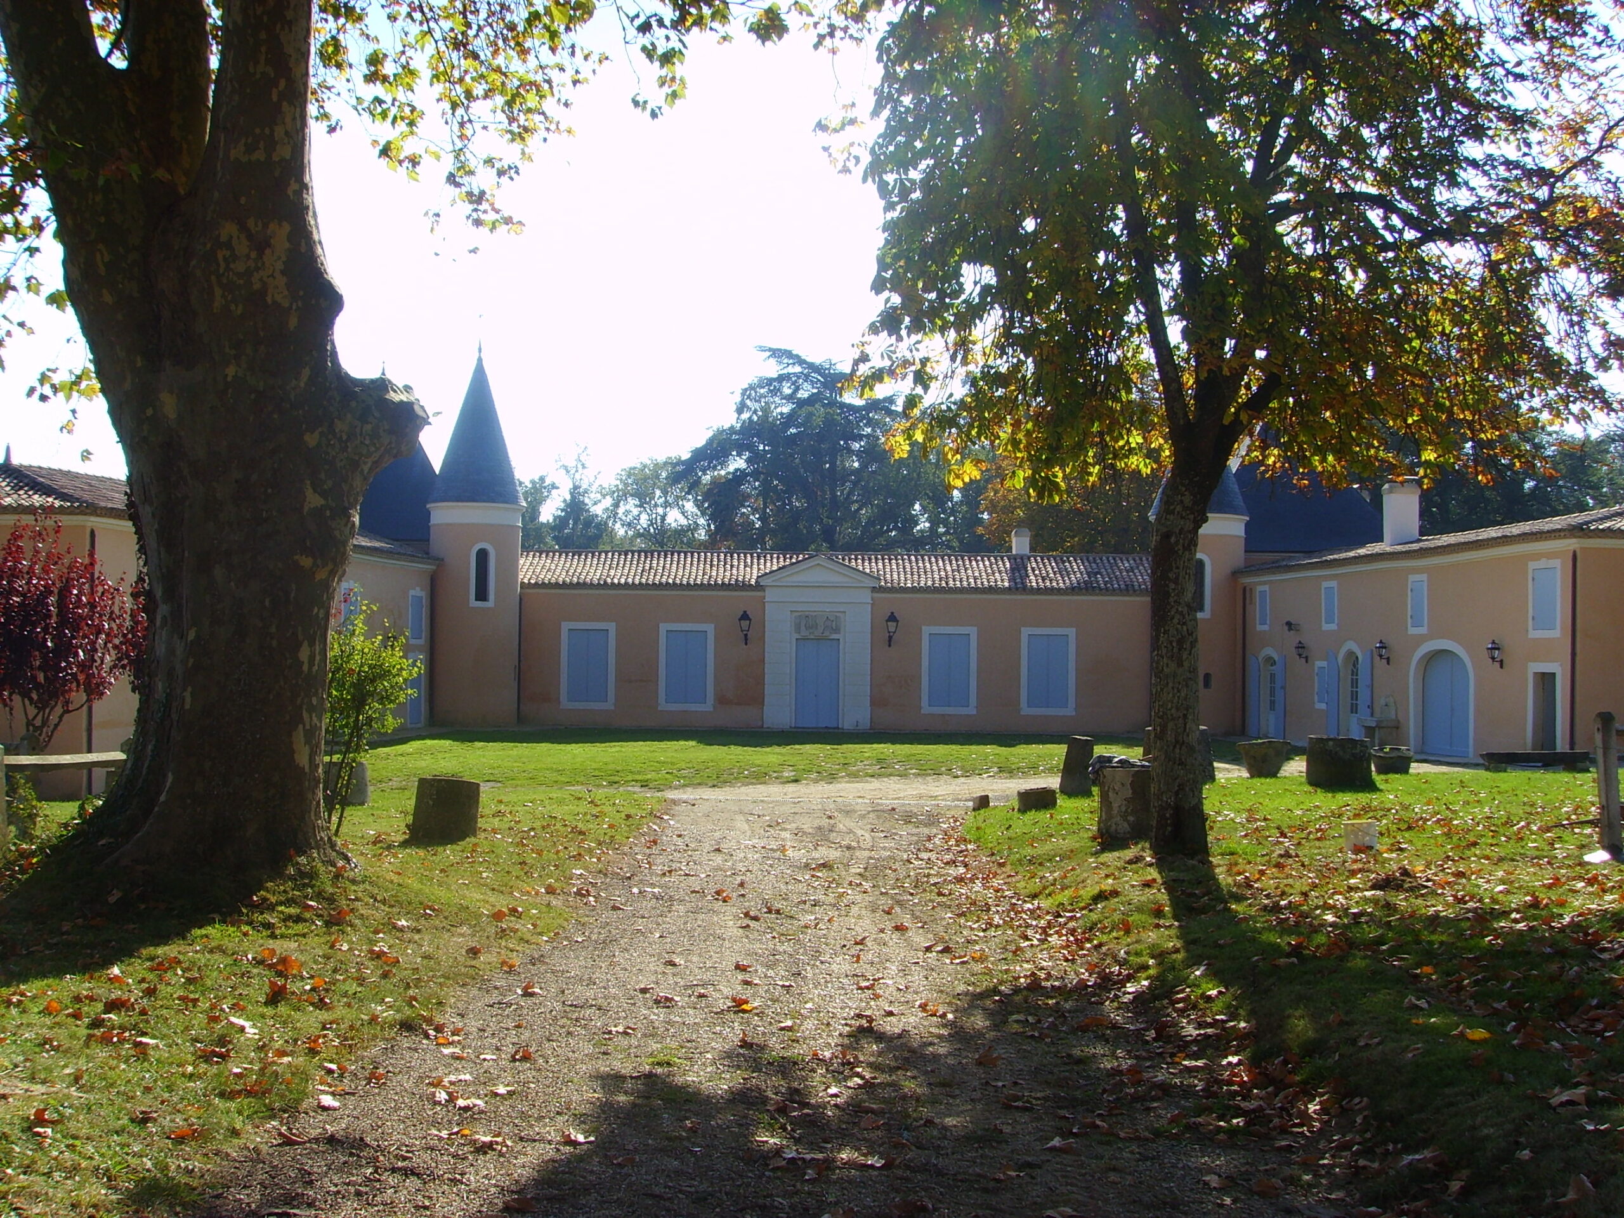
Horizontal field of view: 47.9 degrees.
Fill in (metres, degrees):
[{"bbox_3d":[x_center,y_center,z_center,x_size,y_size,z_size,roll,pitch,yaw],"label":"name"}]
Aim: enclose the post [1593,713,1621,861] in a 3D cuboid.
[{"bbox_3d":[6.532,1.467,15.000,0.130,1.230,0.130,-3,-1,-2],"label":"post"}]

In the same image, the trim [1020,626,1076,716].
[{"bbox_3d":[6.707,1.763,52.004,1.561,2.476,0.150,1,-1,0],"label":"trim"}]

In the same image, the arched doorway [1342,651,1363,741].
[{"bbox_3d":[14.121,2.183,47.312,0.300,2.400,1.450,1,-1,-6],"label":"arched doorway"}]

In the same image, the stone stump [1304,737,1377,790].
[{"bbox_3d":[7.474,2.155,25.936,0.938,0.701,0.938,0,-2,16],"label":"stone stump"}]

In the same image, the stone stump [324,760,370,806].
[{"bbox_3d":[-5.237,1.913,20.348,0.640,0.491,0.640,1,-2,-14],"label":"stone stump"}]

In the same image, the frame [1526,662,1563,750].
[{"bbox_3d":[15.118,2.131,37.453,0.250,2.080,1.400,1,-1,-6],"label":"frame"}]

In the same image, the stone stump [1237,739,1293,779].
[{"bbox_3d":[6.971,2.317,28.200,0.840,0.600,0.840,1,-1,0],"label":"stone stump"}]

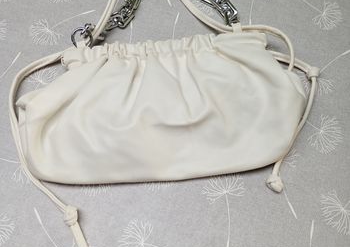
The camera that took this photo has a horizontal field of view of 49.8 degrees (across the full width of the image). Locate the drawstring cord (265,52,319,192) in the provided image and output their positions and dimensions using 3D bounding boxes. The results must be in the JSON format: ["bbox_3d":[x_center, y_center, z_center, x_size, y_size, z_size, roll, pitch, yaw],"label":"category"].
[{"bbox_3d":[0.128,-0.005,0.406,0.063,0.028,0.158,4,68,2],"label":"drawstring cord"}]

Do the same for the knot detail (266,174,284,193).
[{"bbox_3d":[0.103,0.062,0.388,0.018,0.014,0.019,4,68,2],"label":"knot detail"}]

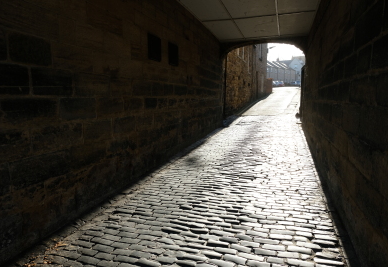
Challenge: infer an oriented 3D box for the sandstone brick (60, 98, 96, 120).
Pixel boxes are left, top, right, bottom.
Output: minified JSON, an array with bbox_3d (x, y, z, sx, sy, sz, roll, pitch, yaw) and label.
[{"bbox_3d":[-1.544,-0.319,3.358,0.250,0.270,0.630,2,8,18],"label":"sandstone brick"}]

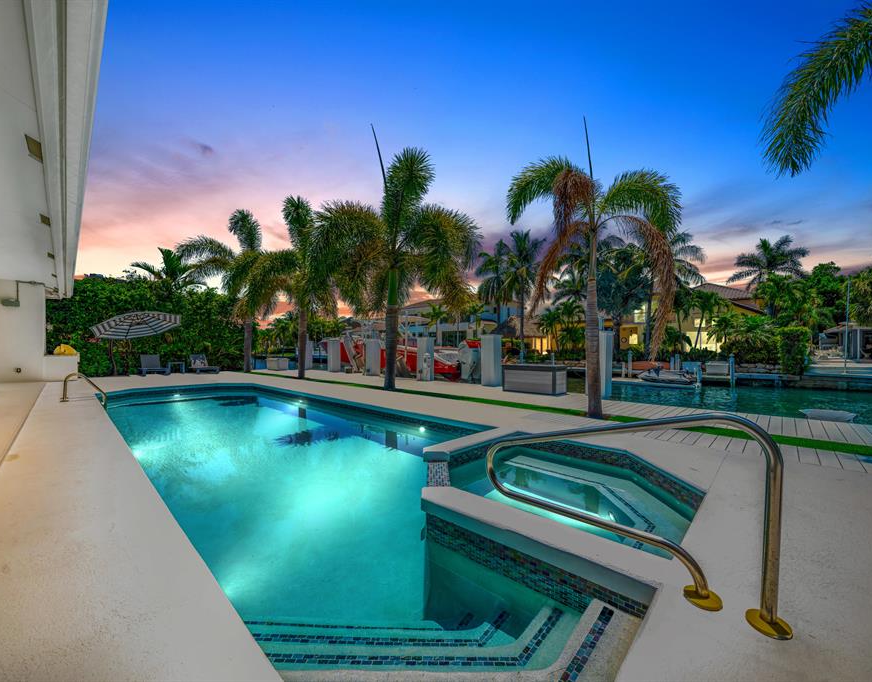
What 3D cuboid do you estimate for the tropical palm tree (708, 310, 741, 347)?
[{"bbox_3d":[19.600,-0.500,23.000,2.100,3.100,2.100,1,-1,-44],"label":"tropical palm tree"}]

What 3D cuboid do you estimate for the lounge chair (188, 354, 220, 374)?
[{"bbox_3d":[-10.200,1.010,15.000,0.720,0.800,1.750,1,-1,-44],"label":"lounge chair"}]

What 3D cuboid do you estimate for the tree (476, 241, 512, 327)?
[{"bbox_3d":[7.700,-5.461,44.112,5.200,15.200,5.200,0,-1,10],"label":"tree"}]

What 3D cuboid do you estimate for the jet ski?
[{"bbox_3d":[15.000,2.244,22.261,3.150,1.150,1.200,-1,-1,43],"label":"jet ski"}]

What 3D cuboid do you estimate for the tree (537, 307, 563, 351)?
[{"bbox_3d":[9.200,-0.950,27.500,2.200,3.800,2.200,1,-1,-44],"label":"tree"}]

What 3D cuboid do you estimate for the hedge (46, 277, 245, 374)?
[{"bbox_3d":[-11.800,-0.450,14.650,6.900,3.750,1.500,1,-1,-44],"label":"hedge"}]

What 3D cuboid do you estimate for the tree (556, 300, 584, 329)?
[{"bbox_3d":[10.900,-1.450,27.800,2.400,3.900,2.400,1,-1,-44],"label":"tree"}]

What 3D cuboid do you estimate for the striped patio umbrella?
[{"bbox_3d":[-11.360,0.100,12.900,2.600,2.500,2.500,1,-1,-44],"label":"striped patio umbrella"}]

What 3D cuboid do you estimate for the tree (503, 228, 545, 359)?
[{"bbox_3d":[10.260,-5.437,40.111,5.200,15.500,5.200,0,-1,14],"label":"tree"}]

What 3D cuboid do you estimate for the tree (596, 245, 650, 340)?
[{"bbox_3d":[13.600,-3.000,25.000,4.200,8.400,4.200,1,-1,-44],"label":"tree"}]

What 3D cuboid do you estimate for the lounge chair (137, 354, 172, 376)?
[{"bbox_3d":[-11.750,0.978,14.084,1.600,0.860,0.720,-1,-1,43],"label":"lounge chair"}]

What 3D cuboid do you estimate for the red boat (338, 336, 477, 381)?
[{"bbox_3d":[-2.300,0.567,15.592,9.000,1.750,2.600,-1,-1,43],"label":"red boat"}]

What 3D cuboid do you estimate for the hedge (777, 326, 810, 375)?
[{"bbox_3d":[23.500,0.679,22.491,1.600,3.200,2.400,-1,-1,43],"label":"hedge"}]

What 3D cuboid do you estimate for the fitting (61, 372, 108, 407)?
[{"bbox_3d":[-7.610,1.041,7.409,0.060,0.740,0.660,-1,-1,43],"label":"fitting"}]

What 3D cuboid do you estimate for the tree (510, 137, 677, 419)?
[{"bbox_3d":[2.600,-1.050,5.620,2.850,4.650,2.800,1,-1,-44],"label":"tree"}]

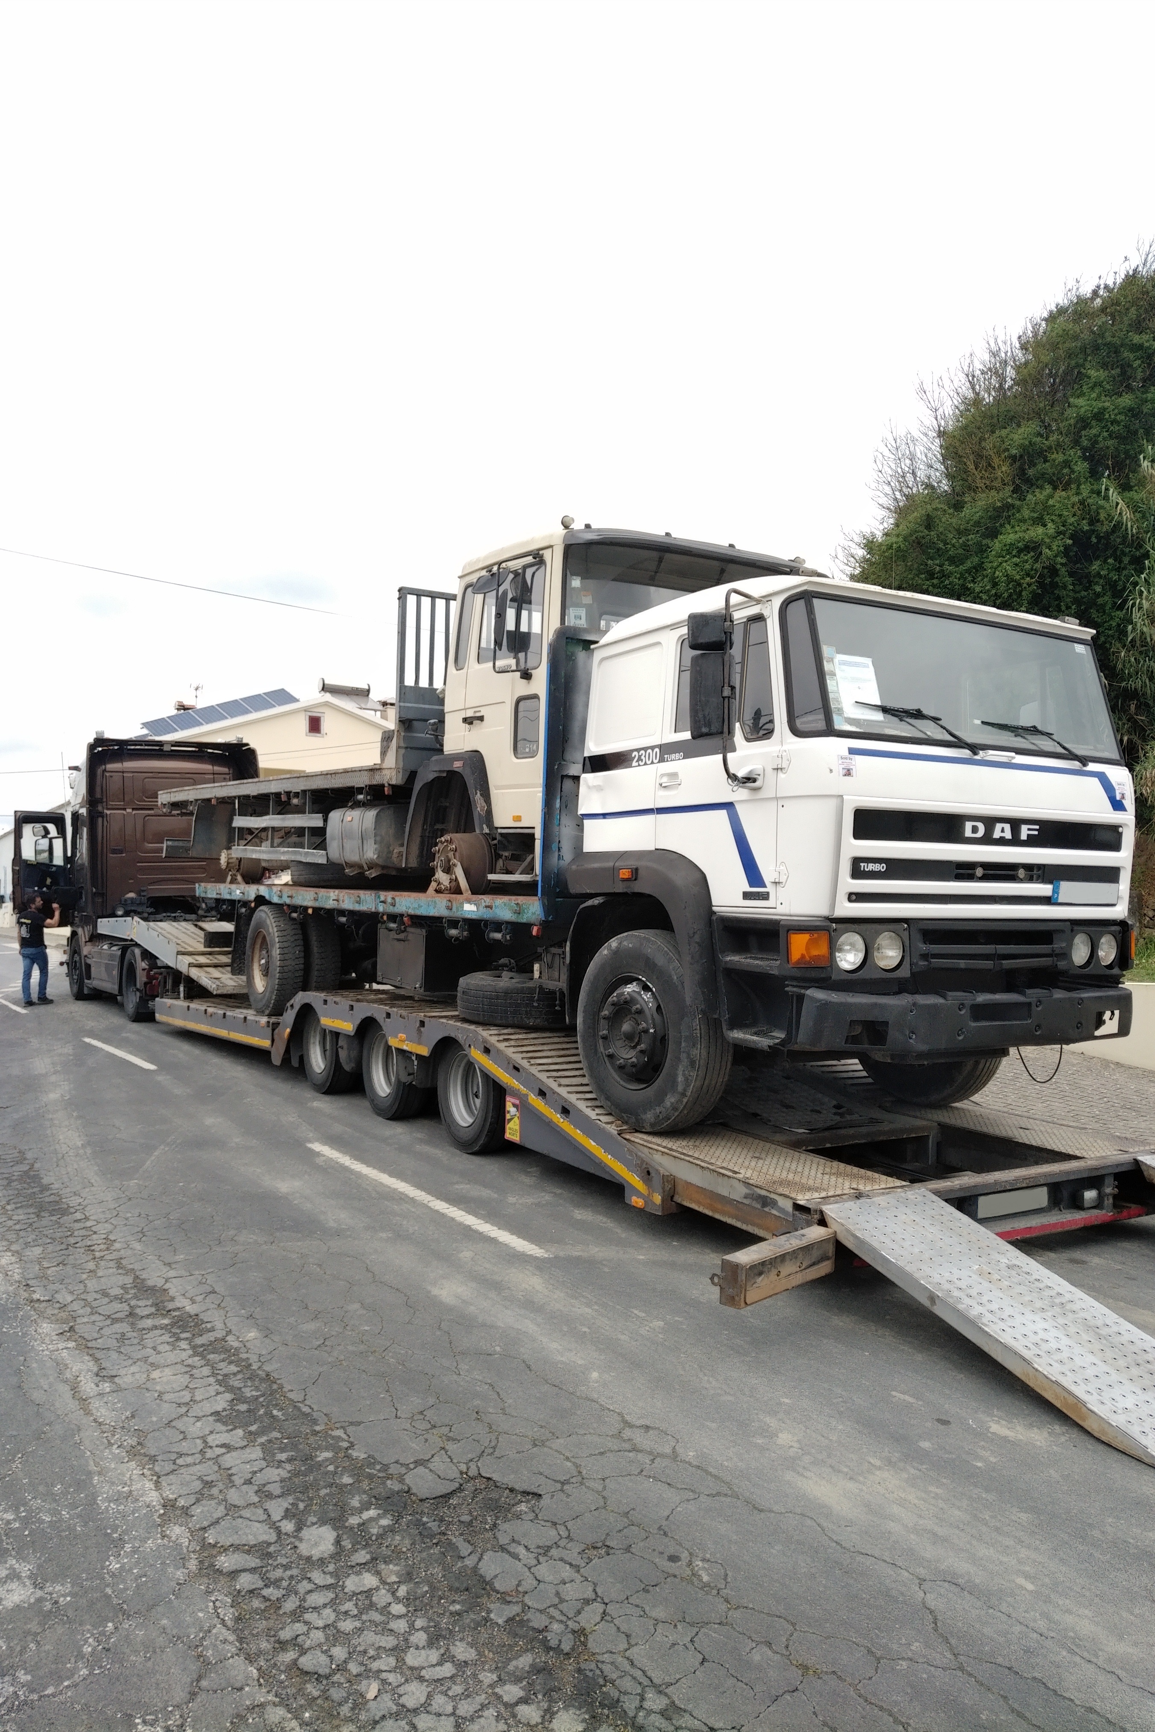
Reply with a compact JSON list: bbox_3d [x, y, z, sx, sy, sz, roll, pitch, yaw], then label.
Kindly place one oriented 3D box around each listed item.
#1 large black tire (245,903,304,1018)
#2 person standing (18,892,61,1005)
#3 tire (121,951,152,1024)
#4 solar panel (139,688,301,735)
[{"bbox_3d":[-2.930,0.910,11.620,0.290,1.040,1.040,1,-2,-31],"label":"large black tire"},{"bbox_3d":[-8.321,1.277,18.600,0.520,1.730,0.500,-1,-2,33],"label":"person standing"},{"bbox_3d":[-6.170,1.670,16.800,0.310,0.990,0.990,1,-2,-30],"label":"tire"},{"bbox_3d":[-14.200,-6.170,48.100,6.050,0.100,1.650,-20,34,-30],"label":"solar panel"}]

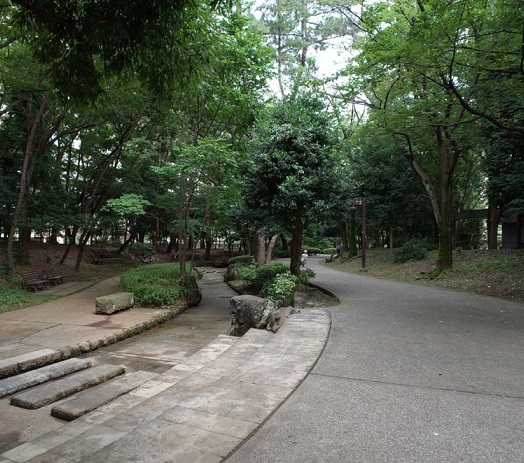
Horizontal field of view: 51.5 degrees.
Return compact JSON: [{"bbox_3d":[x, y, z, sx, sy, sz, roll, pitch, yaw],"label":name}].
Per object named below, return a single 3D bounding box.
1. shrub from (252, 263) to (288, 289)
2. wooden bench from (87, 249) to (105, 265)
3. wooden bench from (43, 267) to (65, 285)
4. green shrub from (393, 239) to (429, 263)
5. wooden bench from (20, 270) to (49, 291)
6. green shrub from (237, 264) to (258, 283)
[{"bbox_3d":[0.316,1.674,20.200,1.300,1.000,1.350,0,-2,0],"label":"shrub"},{"bbox_3d":[-9.934,1.526,32.500,0.600,0.760,1.500,0,-2,9],"label":"wooden bench"},{"bbox_3d":[-9.866,2.106,25.700,0.600,0.760,1.500,0,-2,5],"label":"wooden bench"},{"bbox_3d":[9.297,1.189,34.000,2.000,1.450,2.200,0,-2,0],"label":"green shrub"},{"bbox_3d":[-9.635,2.105,23.000,0.600,0.760,1.500,0,-2,5],"label":"wooden bench"},{"bbox_3d":[-0.614,1.779,23.000,1.000,0.800,1.000,0,-2,0],"label":"green shrub"}]

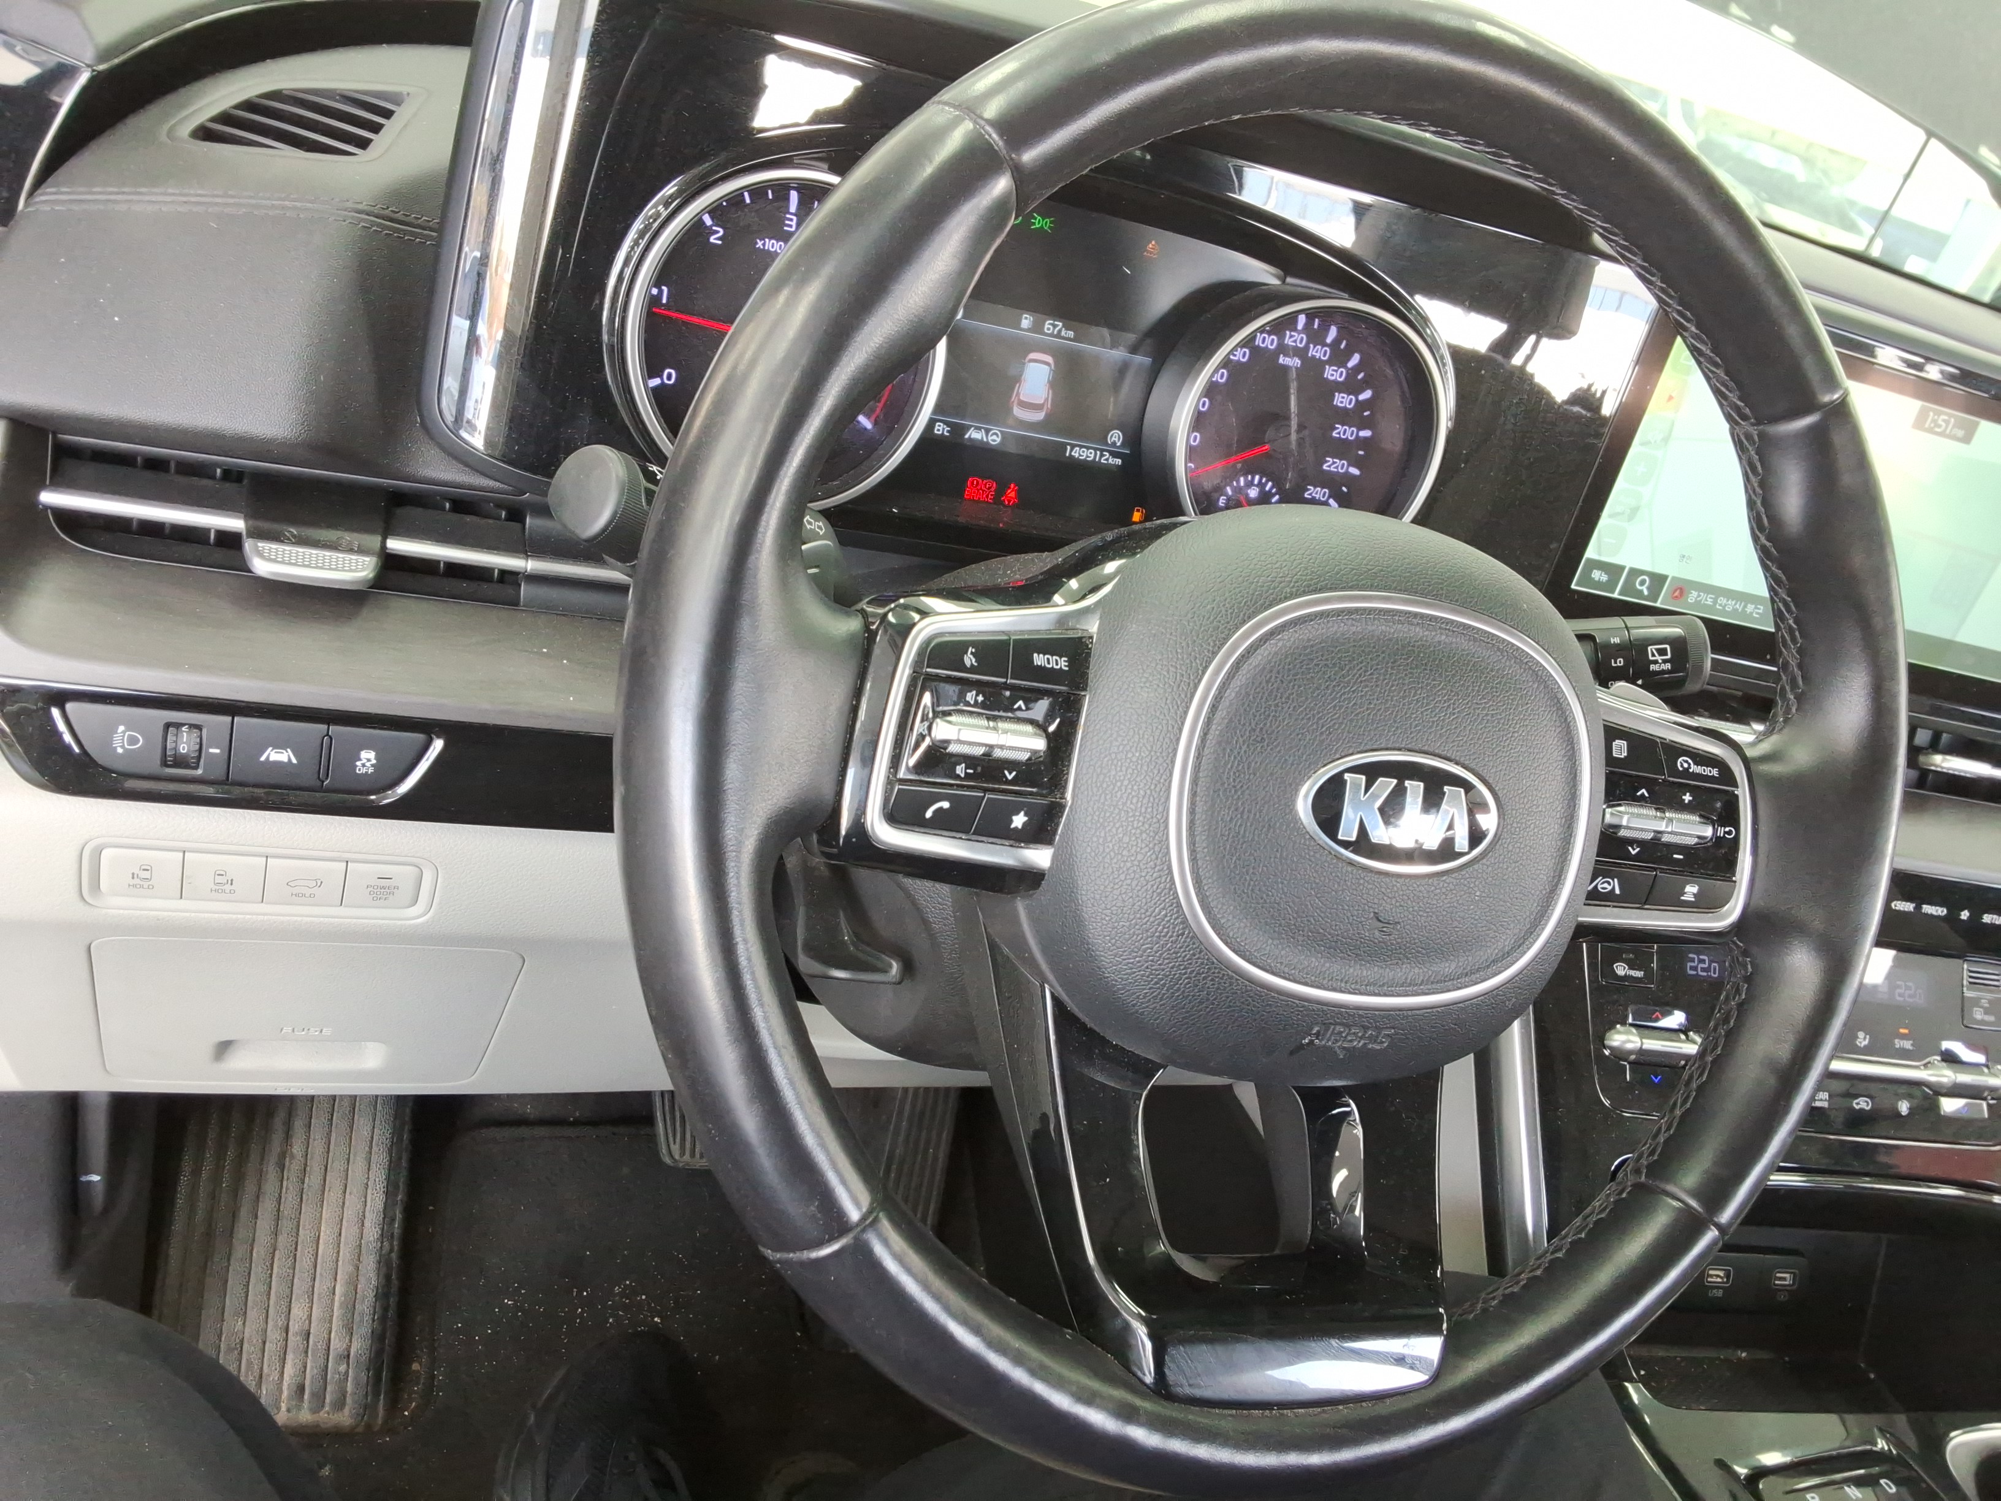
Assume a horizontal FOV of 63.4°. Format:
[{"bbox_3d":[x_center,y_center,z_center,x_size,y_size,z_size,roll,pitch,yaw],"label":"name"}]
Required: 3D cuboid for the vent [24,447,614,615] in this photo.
[{"bbox_3d":[-0.196,-0.068,0.500,0.172,0.037,0.033,7,25,-22],"label":"vent"}]

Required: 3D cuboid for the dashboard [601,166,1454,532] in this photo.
[{"bbox_3d":[0.020,-0.126,0.585,0.325,0.127,0.050,7,17,-22],"label":"dashboard"}]

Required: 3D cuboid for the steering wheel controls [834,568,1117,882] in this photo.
[{"bbox_3d":[-0.009,-0.006,0.372,0.060,0.072,0.025,7,1,-25],"label":"steering wheel controls"}]

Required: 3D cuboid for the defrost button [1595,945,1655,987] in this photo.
[{"bbox_3d":[0.256,0.088,0.665,0.029,0.017,0.006,7,-9,-22],"label":"defrost button"}]

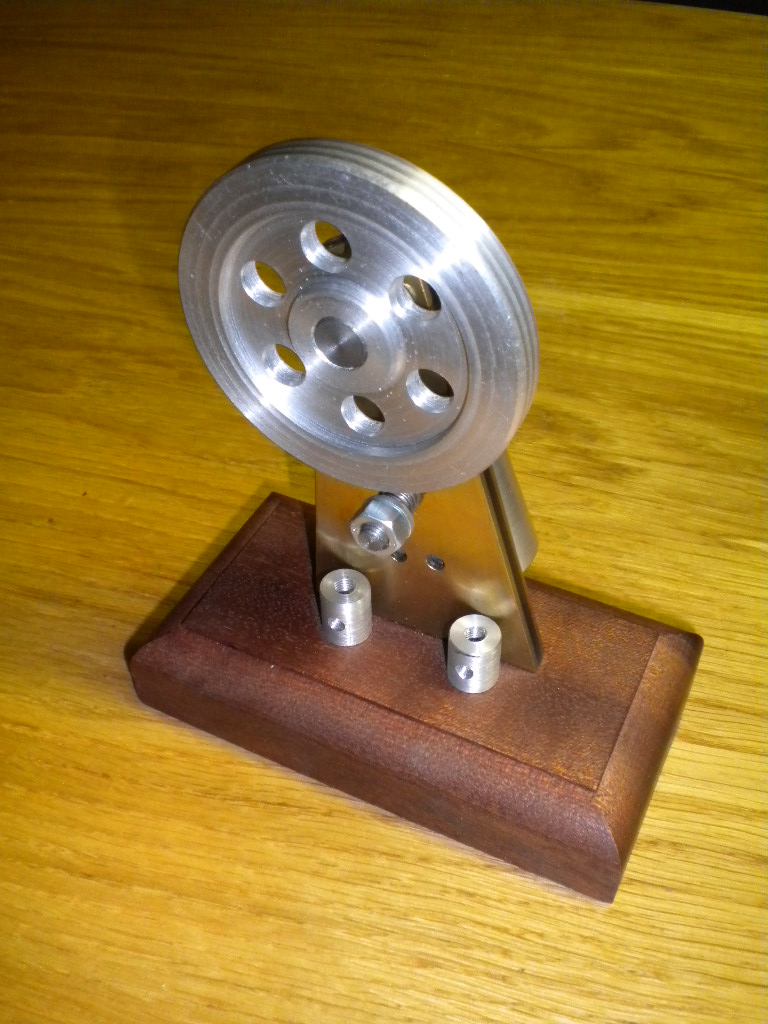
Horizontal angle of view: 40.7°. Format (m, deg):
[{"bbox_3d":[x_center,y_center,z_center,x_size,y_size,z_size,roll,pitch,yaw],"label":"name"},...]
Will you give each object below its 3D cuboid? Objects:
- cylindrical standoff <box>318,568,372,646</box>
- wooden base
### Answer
[{"bbox_3d":[-0.008,0.020,0.217,0.010,0.012,0.010,-1,43,1],"label":"cylindrical standoff"},{"bbox_3d":[0.007,0.033,0.228,0.110,0.022,0.059,18,46,20],"label":"wooden base"}]

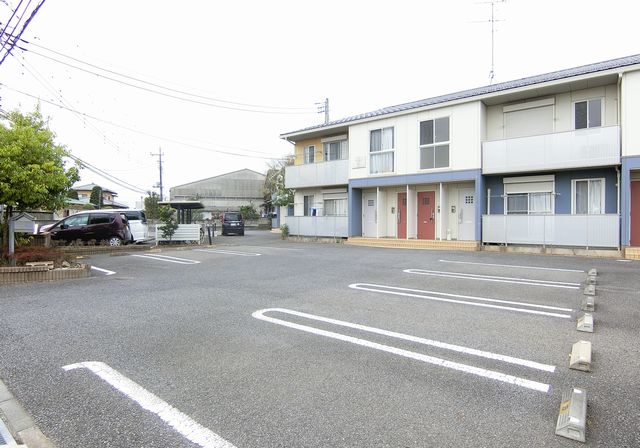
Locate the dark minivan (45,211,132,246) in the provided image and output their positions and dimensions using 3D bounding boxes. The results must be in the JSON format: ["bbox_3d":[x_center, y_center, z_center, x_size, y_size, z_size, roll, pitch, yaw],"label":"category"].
[{"bbox_3d":[-10.600,0.340,16.100,3.980,1.540,1.700,0,0,-13],"label":"dark minivan"}]

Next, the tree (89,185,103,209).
[{"bbox_3d":[-31.800,-2.100,50.000,1.700,6.300,1.700,0,0,0],"label":"tree"}]

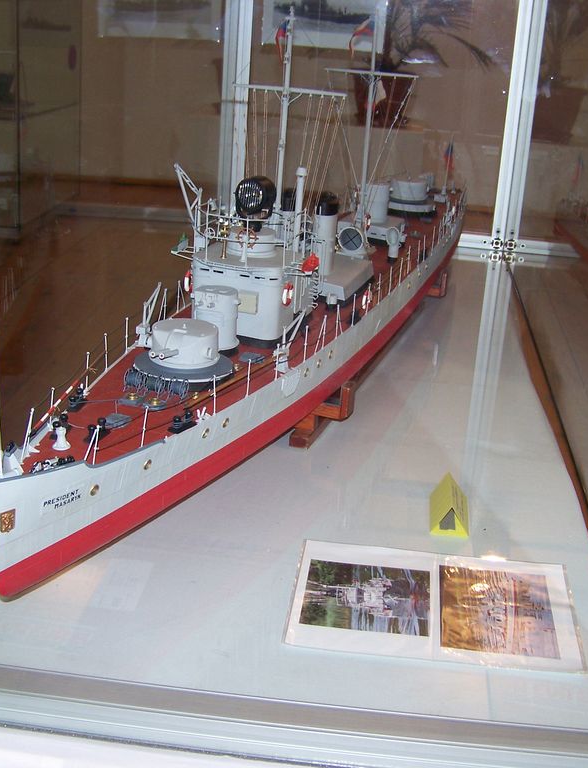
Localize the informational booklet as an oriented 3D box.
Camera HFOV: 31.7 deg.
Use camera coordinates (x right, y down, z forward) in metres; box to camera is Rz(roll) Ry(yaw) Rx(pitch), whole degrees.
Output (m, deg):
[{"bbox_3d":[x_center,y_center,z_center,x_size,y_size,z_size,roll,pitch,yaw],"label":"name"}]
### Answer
[{"bbox_3d":[0.227,0.357,1.675,0.450,0.010,0.306,5,22,5],"label":"informational booklet"}]

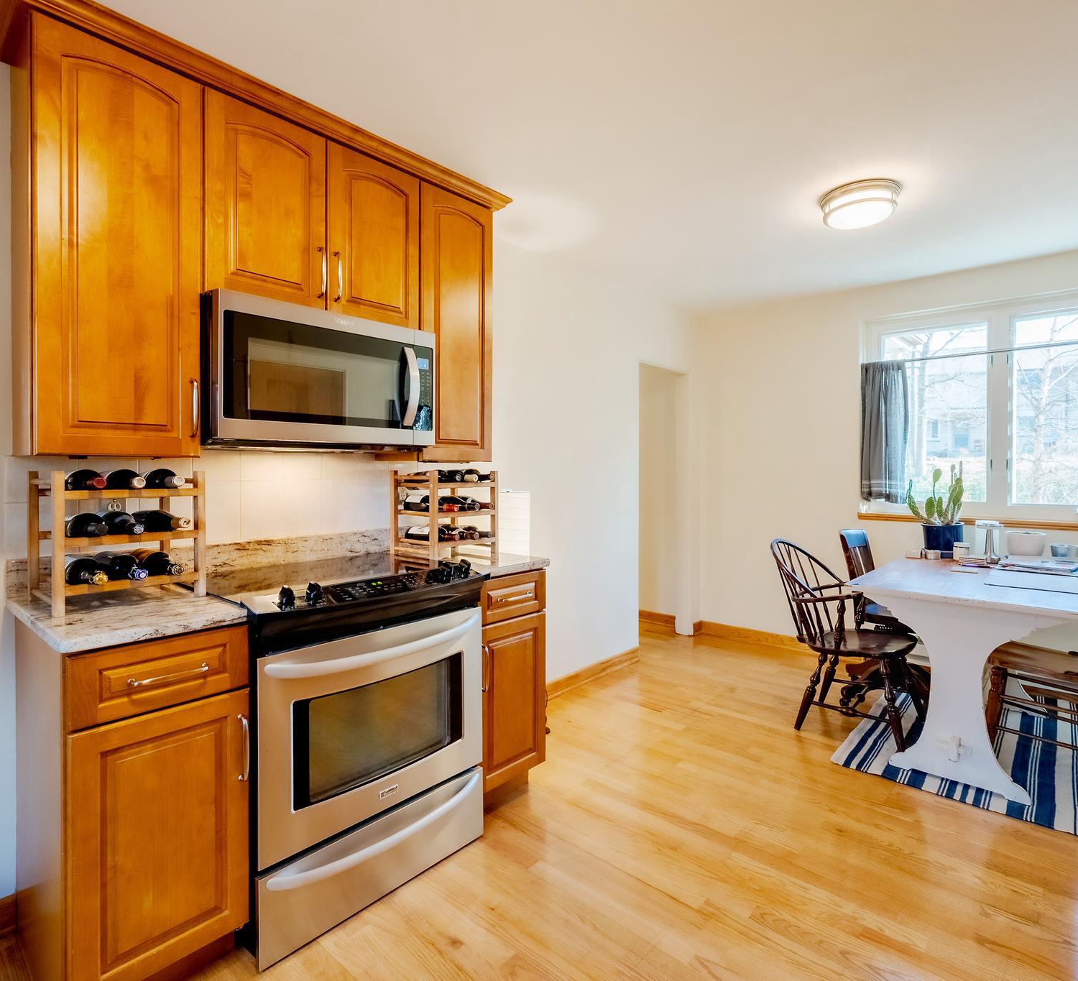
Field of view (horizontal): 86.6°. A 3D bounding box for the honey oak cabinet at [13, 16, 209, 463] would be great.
[{"bbox_3d":[-1.208,-0.625,1.618,0.310,1.065,0.365,2,2,43],"label":"honey oak cabinet"}]

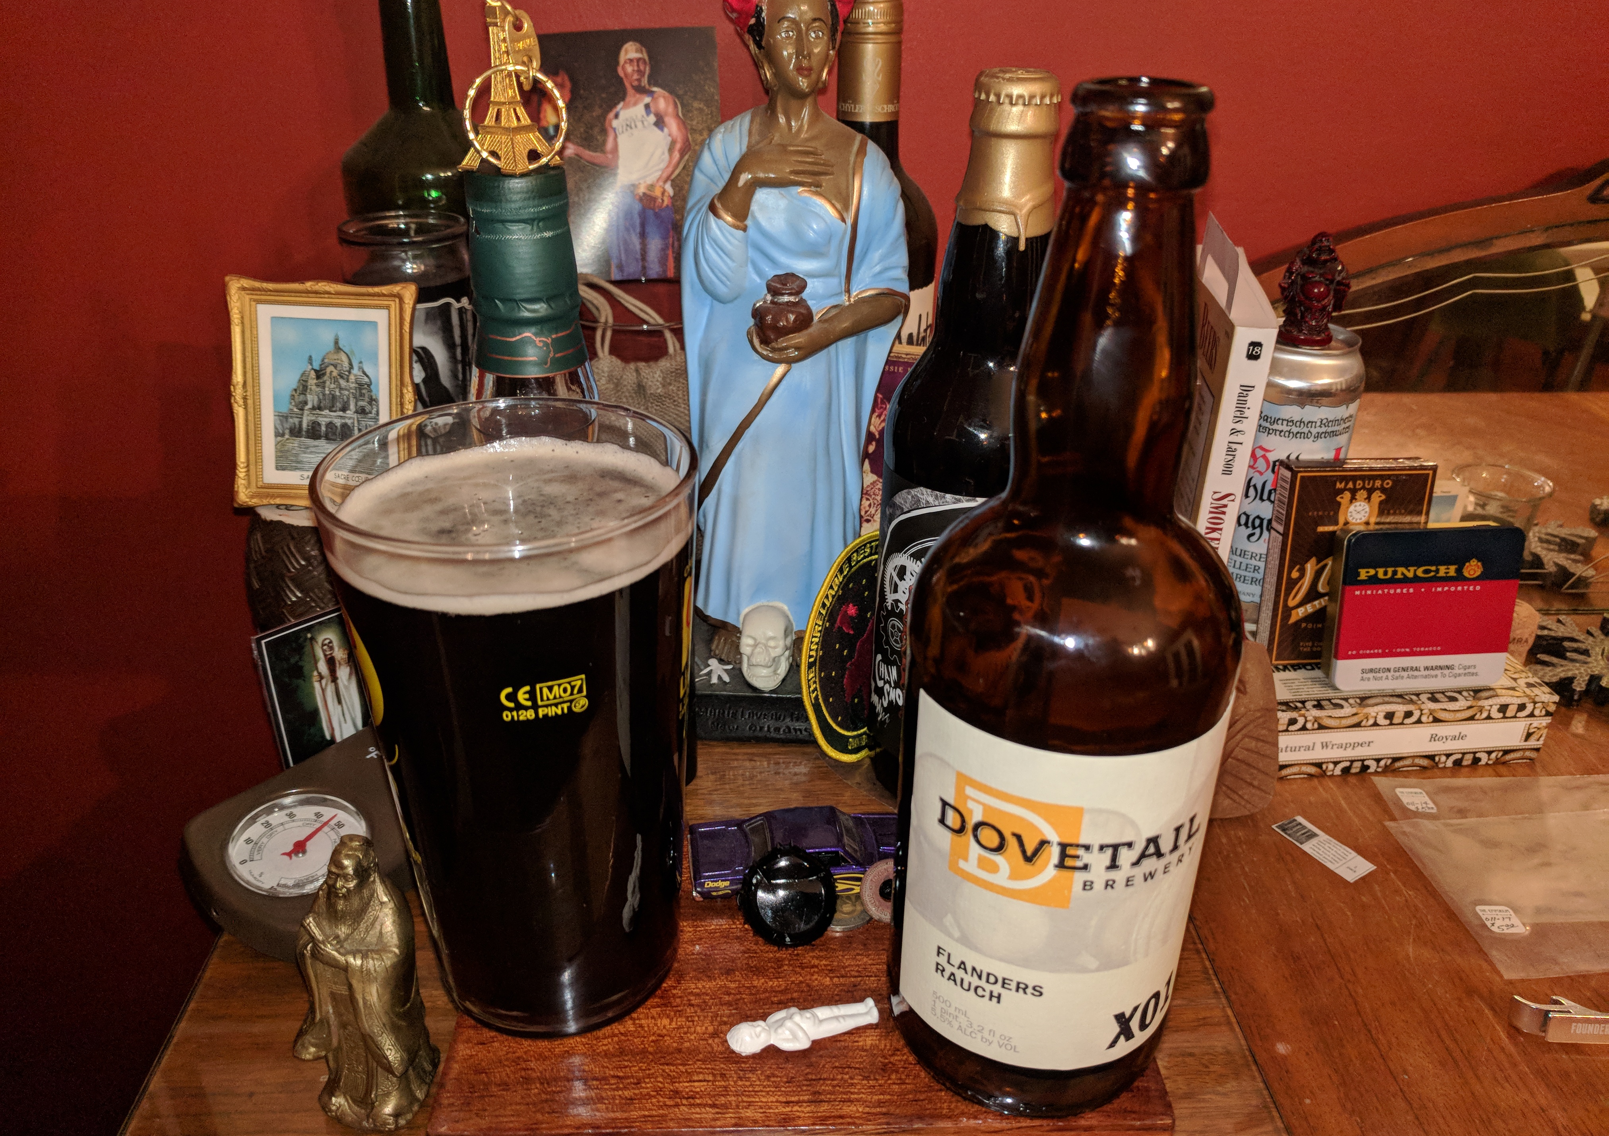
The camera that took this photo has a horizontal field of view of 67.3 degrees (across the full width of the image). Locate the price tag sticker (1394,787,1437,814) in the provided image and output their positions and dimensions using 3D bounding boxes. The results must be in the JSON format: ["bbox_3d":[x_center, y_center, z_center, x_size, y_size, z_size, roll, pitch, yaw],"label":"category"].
[{"bbox_3d":[0.278,0.106,0.549,0.014,0.001,0.017,3,28,5],"label":"price tag sticker"}]

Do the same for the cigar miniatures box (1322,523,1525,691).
[{"bbox_3d":[0.291,0.018,0.571,0.085,0.077,0.015,-2,15,-5],"label":"cigar miniatures box"}]

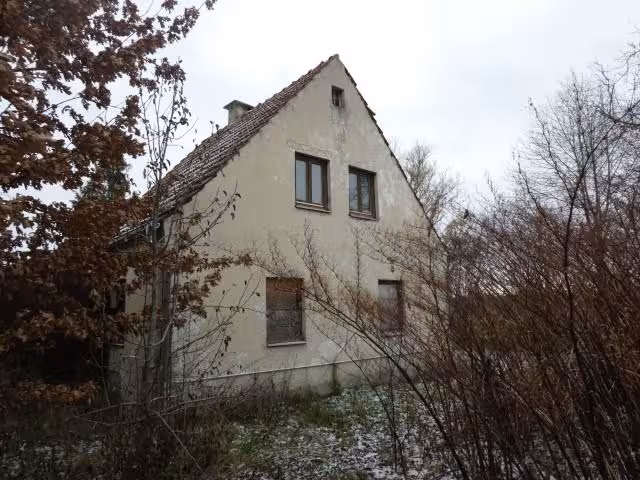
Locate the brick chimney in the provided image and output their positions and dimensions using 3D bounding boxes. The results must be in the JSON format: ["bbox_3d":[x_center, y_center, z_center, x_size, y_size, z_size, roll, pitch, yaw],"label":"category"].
[{"bbox_3d":[-2.313,-3.506,12.893,0.720,0.720,0.710,6,-11,-39],"label":"brick chimney"}]

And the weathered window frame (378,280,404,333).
[{"bbox_3d":[1.537,1.482,9.814,0.800,1.170,0.120,6,-11,-39],"label":"weathered window frame"}]

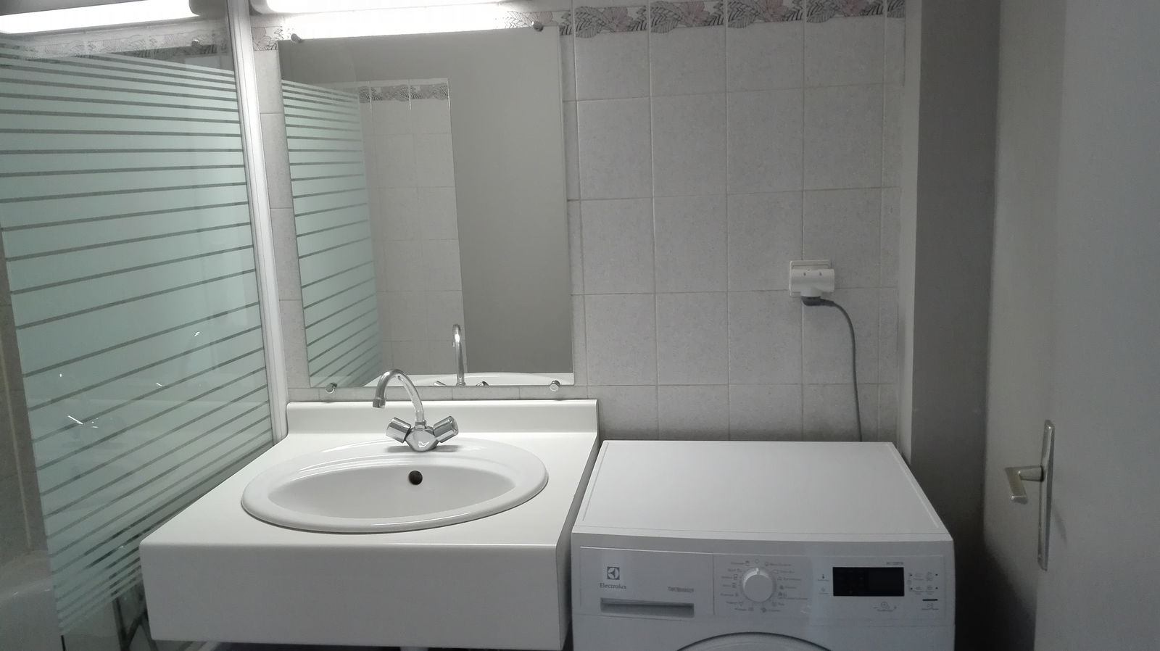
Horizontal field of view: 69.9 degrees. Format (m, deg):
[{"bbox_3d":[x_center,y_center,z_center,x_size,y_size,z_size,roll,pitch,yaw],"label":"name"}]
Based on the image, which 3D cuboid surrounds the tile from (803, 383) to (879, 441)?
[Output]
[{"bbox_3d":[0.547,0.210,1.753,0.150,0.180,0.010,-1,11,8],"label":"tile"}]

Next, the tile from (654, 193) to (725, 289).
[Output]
[{"bbox_3d":[0.230,-0.167,1.721,0.150,0.200,0.010,-1,11,8],"label":"tile"}]

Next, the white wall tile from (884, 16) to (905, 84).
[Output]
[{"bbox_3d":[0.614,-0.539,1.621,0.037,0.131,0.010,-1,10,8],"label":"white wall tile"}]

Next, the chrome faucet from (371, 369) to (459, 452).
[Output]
[{"bbox_3d":[-0.339,0.172,1.636,0.157,0.183,0.148,0,11,14],"label":"chrome faucet"}]

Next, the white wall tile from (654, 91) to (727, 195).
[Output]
[{"bbox_3d":[0.221,-0.364,1.684,0.150,0.200,0.010,-1,11,8],"label":"white wall tile"}]

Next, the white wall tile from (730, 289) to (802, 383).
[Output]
[{"bbox_3d":[0.389,0.027,1.738,0.150,0.200,0.010,-1,11,8],"label":"white wall tile"}]

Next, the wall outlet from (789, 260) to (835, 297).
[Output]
[{"bbox_3d":[0.471,-0.093,1.690,0.090,0.079,0.046,-1,10,8],"label":"wall outlet"}]

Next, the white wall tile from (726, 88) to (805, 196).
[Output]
[{"bbox_3d":[0.371,-0.367,1.664,0.149,0.197,0.010,-1,10,8],"label":"white wall tile"}]

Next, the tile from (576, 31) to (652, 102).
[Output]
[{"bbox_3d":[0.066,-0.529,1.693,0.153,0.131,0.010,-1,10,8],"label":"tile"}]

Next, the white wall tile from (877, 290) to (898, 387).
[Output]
[{"bbox_3d":[0.630,0.022,1.697,0.036,0.197,0.010,-1,10,8],"label":"white wall tile"}]

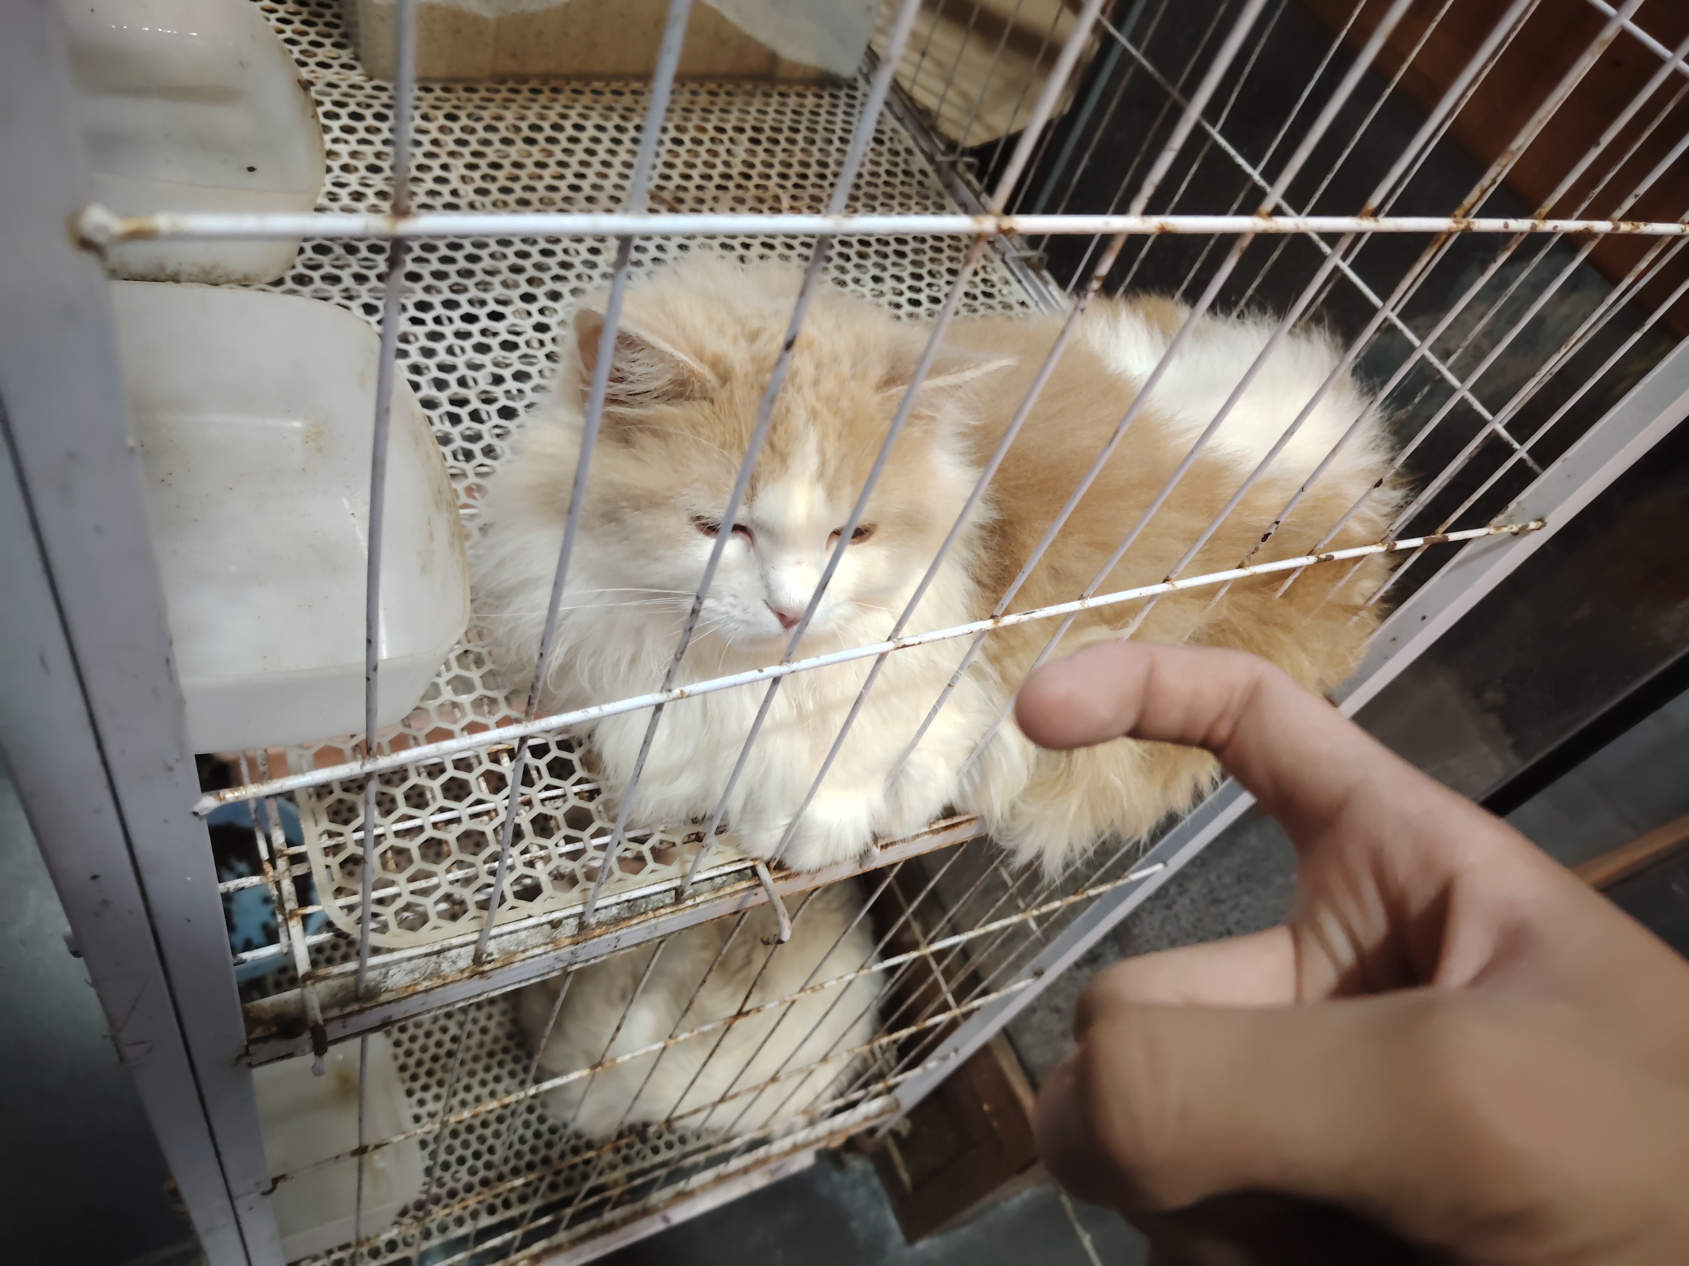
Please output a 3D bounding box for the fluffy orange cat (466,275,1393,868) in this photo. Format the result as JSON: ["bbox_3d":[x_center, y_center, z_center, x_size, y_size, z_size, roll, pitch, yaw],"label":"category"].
[{"bbox_3d":[0.050,-0.038,0.468,0.409,0.202,0.212,-9,56,-29],"label":"fluffy orange cat"}]

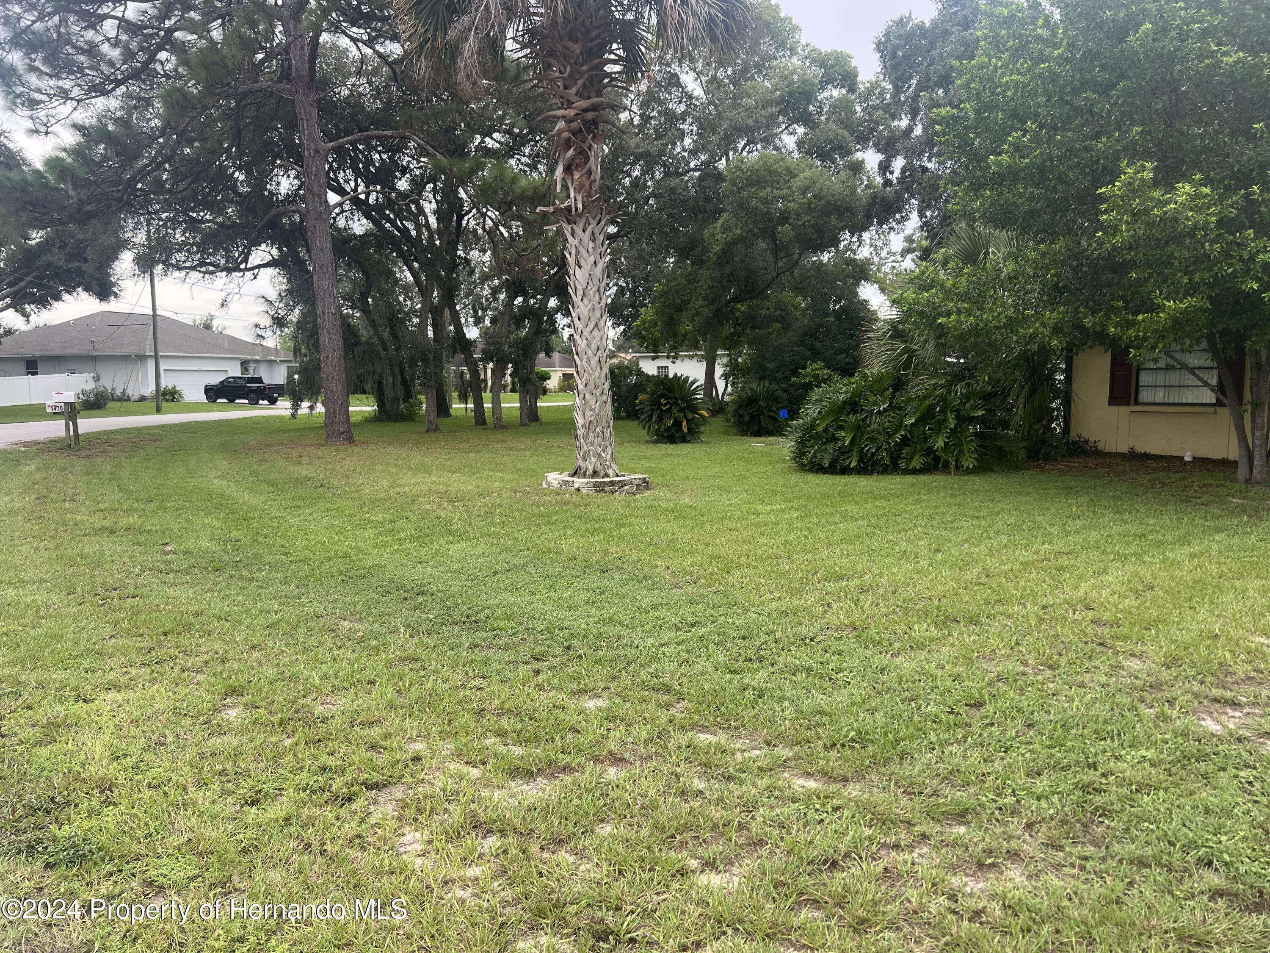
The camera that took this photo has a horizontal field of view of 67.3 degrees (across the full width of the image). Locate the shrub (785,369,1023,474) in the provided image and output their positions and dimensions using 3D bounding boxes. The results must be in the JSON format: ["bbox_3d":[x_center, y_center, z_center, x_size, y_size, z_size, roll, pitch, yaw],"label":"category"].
[{"bbox_3d":[4.656,-1.017,16.860,4.000,1.726,2.500,0,6,0],"label":"shrub"}]

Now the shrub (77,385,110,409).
[{"bbox_3d":[-30.649,-4.489,53.899,1.700,1.389,1.600,-3,6,-29],"label":"shrub"}]

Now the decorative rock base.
[{"bbox_3d":[-0.542,0.067,13.607,1.500,0.205,1.500,0,6,-2],"label":"decorative rock base"}]

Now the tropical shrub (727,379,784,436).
[{"bbox_3d":[3.489,-1.973,27.304,1.647,1.585,1.650,1,6,7],"label":"tropical shrub"}]

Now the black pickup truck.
[{"bbox_3d":[-26.300,-5.800,64.000,5.500,1.900,1.970,2,6,21],"label":"black pickup truck"}]

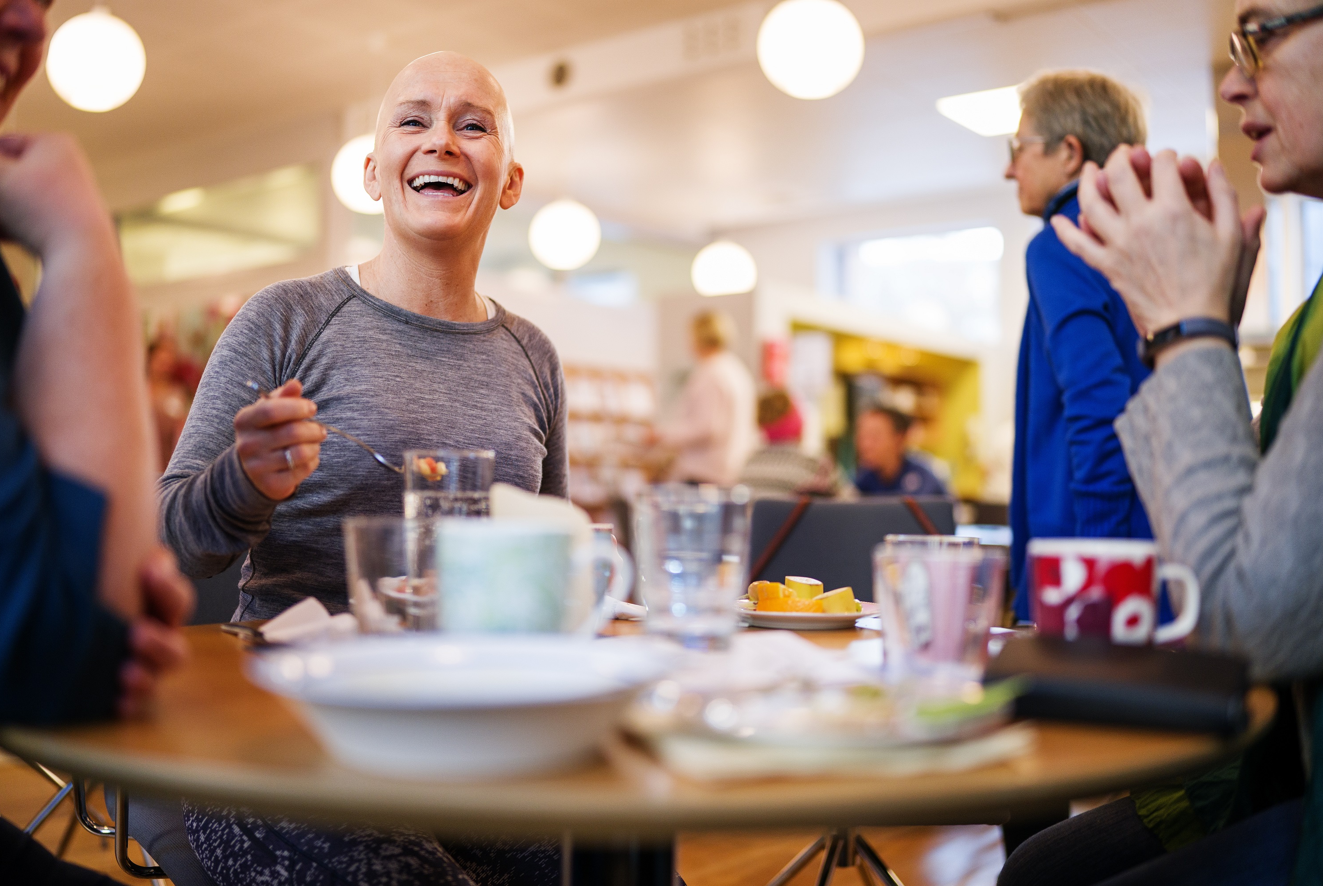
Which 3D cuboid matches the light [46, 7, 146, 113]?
[{"bbox_3d":[-2.257,-1.530,5.158,0.340,0.350,0.340,0,-2,0],"label":"light"}]

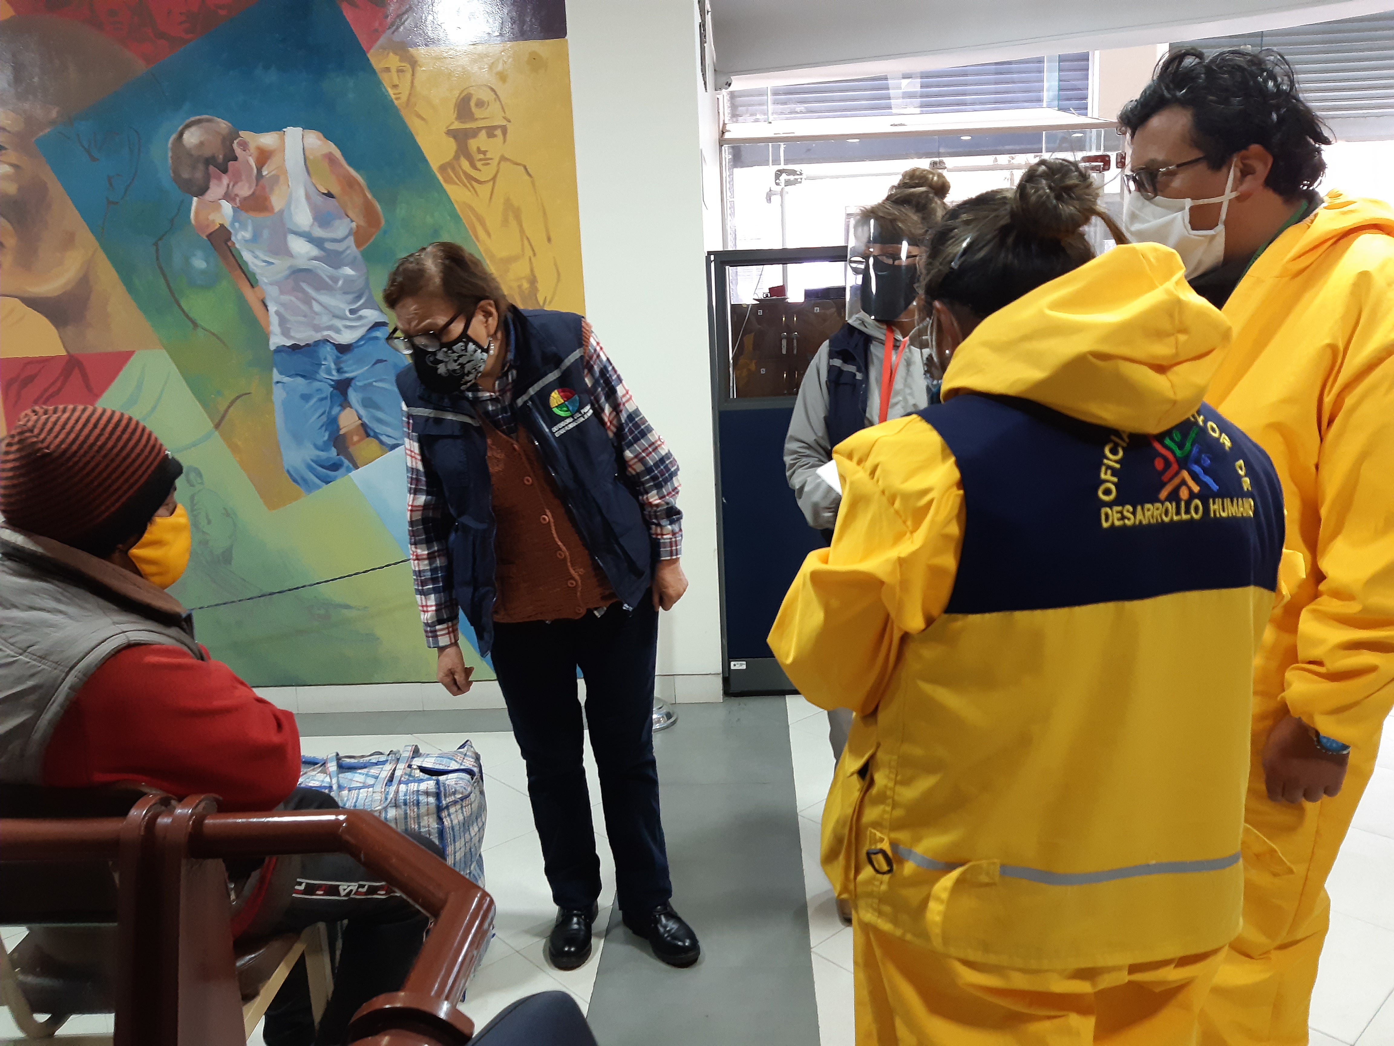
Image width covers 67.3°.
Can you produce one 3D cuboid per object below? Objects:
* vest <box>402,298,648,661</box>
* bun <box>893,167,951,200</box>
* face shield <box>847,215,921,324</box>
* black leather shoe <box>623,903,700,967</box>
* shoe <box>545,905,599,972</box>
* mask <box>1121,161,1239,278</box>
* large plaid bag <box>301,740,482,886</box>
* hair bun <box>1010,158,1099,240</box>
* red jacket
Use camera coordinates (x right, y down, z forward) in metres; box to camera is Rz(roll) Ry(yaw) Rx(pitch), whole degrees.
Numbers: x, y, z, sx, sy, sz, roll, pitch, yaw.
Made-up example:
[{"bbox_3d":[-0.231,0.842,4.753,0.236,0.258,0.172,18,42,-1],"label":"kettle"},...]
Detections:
[{"bbox_3d":[-0.341,-0.092,2.080,0.450,0.620,0.290,-8,21,18],"label":"vest"},{"bbox_3d":[0.475,-0.713,2.200,0.110,0.078,0.090,3,13,27],"label":"bun"},{"bbox_3d":[0.380,-0.498,2.060,0.190,0.220,0.130,3,15,27],"label":"face shield"},{"bbox_3d":[-0.092,0.882,2.341,0.098,0.105,0.265,-10,14,-34],"label":"black leather shoe"},{"bbox_3d":[-0.266,0.885,2.362,0.096,0.105,0.265,-1,11,6],"label":"shoe"},{"bbox_3d":[0.604,-0.377,1.310,0.110,0.120,0.140,-11,10,9],"label":"mask"},{"bbox_3d":[-0.696,0.750,2.263,0.440,0.440,0.270,-2,11,3],"label":"large plaid bag"},{"bbox_3d":[0.371,-0.336,1.090,0.092,0.085,0.080,1,12,18],"label":"hair bun"},{"bbox_3d":[-0.791,0.345,1.529,0.400,0.550,0.500,-2,9,-35],"label":"red jacket"}]

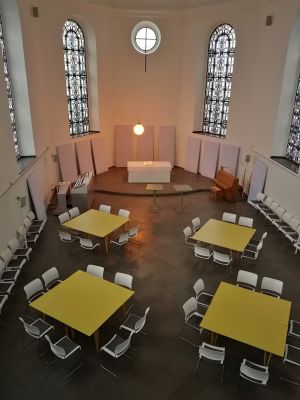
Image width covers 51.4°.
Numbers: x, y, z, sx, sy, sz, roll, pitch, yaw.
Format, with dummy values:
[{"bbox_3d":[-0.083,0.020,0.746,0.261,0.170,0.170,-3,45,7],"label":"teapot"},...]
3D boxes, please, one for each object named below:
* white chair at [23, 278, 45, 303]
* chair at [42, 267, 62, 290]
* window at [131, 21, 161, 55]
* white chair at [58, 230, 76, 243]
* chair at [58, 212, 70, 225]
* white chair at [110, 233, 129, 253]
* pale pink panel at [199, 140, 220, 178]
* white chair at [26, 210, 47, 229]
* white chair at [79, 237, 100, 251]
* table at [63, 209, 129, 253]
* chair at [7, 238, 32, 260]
[{"bbox_3d":[-2.558,2.341,7.282,0.535,0.785,0.495,13,24,28],"label":"white chair"},{"bbox_3d":[-2.359,2.237,7.908,0.530,0.830,0.500,11,23,25],"label":"chair"},{"bbox_3d":[-0.200,-9.151,17.578,1.683,1.693,0.306,-1,21,-5],"label":"window"},{"bbox_3d":[-2.638,1.357,10.263,0.490,0.816,0.520,11,23,23],"label":"white chair"},{"bbox_3d":[-2.942,0.943,11.327,0.520,0.816,0.490,11,23,24],"label":"chair"},{"bbox_3d":[-0.931,1.357,9.883,0.510,0.830,0.500,14,24,30],"label":"white chair"},{"bbox_3d":[3.299,-2.246,17.204,0.080,1.980,1.000,-13,25,-39],"label":"pale pink panel"},{"bbox_3d":[-4.258,0.874,11.845,0.510,0.800,0.510,0,21,-3],"label":"white chair"},{"bbox_3d":[-1.971,1.539,10.195,0.510,0.800,0.510,10,22,22],"label":"white chair"},{"bbox_3d":[-1.834,1.125,10.998,1.623,0.750,1.641,12,23,25],"label":"table"},{"bbox_3d":[-3.906,1.624,9.450,0.530,0.830,0.500,-1,21,-4],"label":"chair"}]

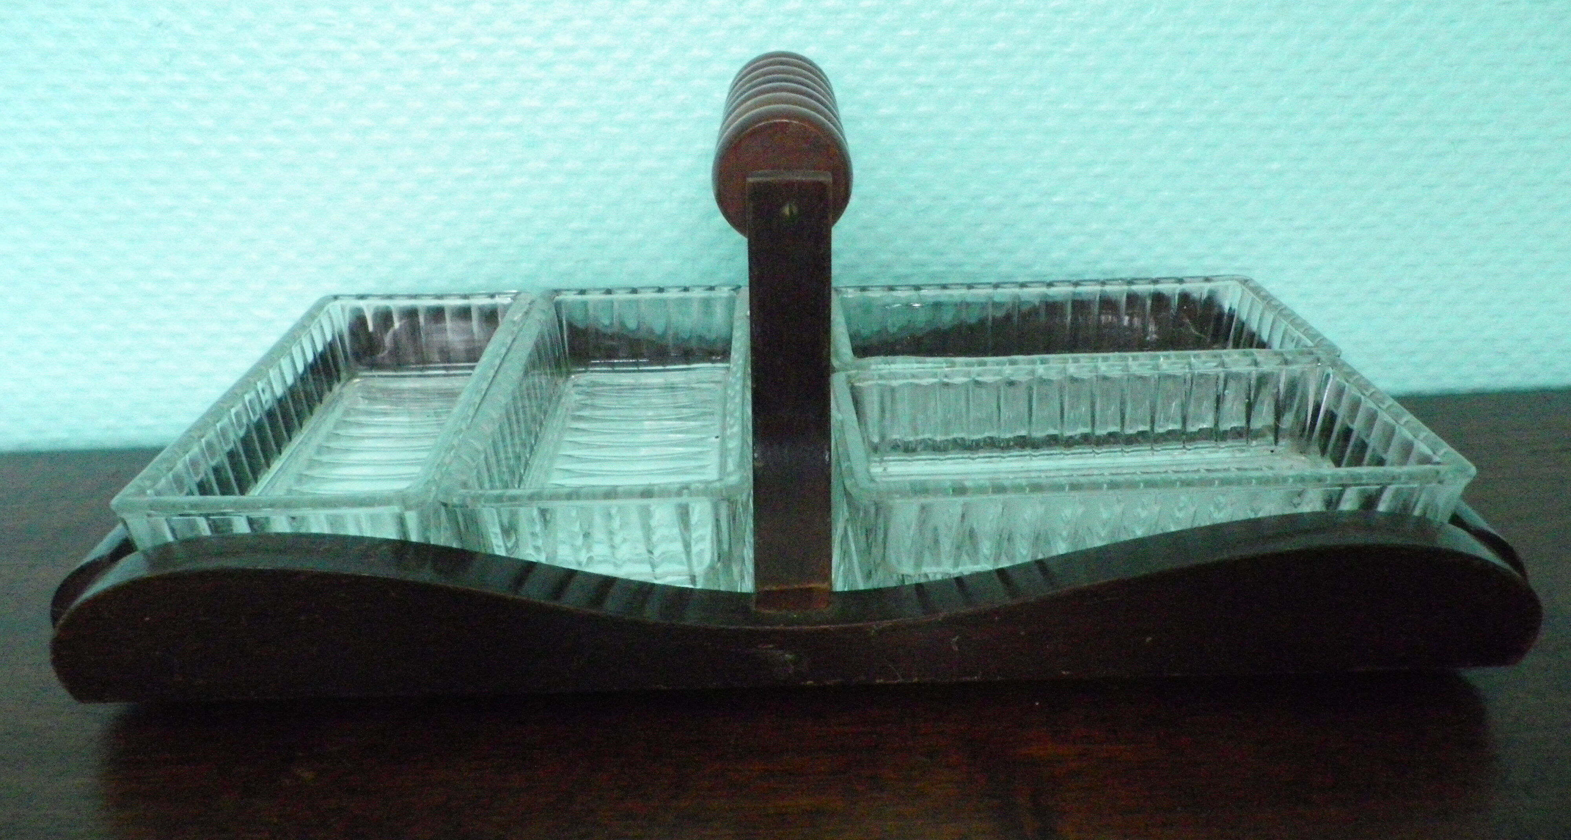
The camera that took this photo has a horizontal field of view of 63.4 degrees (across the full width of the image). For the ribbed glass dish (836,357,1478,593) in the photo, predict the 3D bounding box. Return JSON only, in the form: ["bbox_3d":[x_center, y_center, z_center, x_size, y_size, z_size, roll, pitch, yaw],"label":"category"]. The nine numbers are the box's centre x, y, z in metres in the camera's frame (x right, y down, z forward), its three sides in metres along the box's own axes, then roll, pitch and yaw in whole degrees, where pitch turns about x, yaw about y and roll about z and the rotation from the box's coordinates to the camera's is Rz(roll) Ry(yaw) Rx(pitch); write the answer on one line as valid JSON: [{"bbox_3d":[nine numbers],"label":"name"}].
[{"bbox_3d":[0.086,0.013,0.333,0.150,0.028,0.070,-2,26,-4],"label":"ribbed glass dish"}]

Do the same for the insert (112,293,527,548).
[{"bbox_3d":[-0.115,0.001,0.354,0.070,0.028,0.150,0,24,-2],"label":"insert"}]

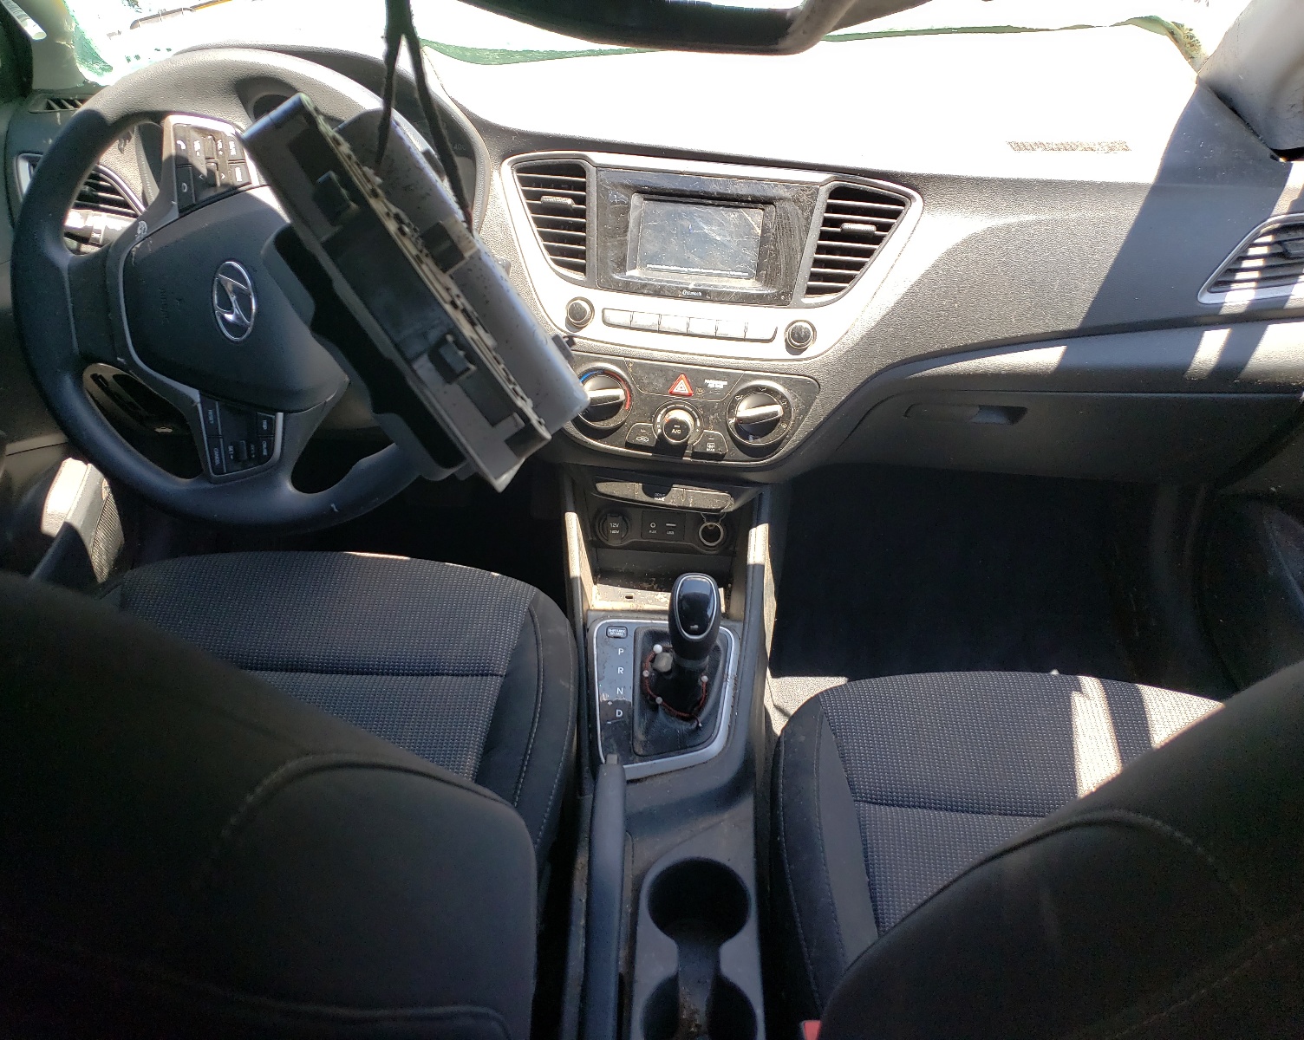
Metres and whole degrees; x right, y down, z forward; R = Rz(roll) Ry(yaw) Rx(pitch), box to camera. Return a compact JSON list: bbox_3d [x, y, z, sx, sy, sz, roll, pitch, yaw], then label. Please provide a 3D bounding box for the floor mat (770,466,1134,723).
[{"bbox_3d":[0.395,0.112,1.415,0.470,0.070,0.560,2,44,1],"label":"floor mat"}]

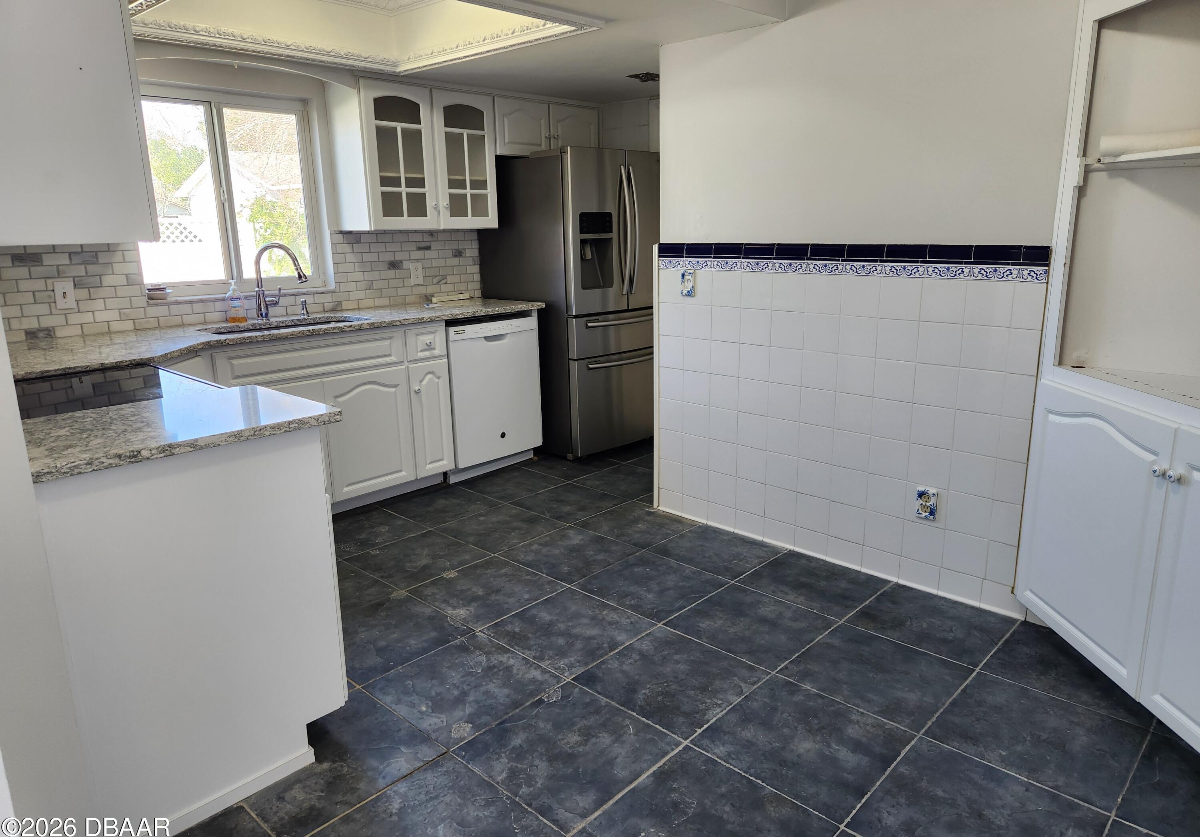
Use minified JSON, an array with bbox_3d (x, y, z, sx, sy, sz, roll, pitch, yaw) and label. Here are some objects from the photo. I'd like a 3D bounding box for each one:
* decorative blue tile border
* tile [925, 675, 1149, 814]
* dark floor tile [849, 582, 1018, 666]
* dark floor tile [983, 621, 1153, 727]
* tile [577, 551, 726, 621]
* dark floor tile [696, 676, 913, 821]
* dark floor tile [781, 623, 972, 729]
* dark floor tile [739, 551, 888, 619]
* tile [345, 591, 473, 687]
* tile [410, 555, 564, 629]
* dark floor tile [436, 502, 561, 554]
[{"bbox_3d":[0.851,-0.580,3.088,1.608,0.050,0.012,12,19,42],"label":"decorative blue tile border"},{"bbox_3d":[1.201,0.868,2.196,0.450,0.013,0.450,12,19,42],"label":"tile"},{"bbox_3d":[1.176,0.720,2.827,0.452,0.010,0.429,12,19,42],"label":"dark floor tile"},{"bbox_3d":[1.510,0.792,2.523,0.452,0.010,0.429,12,19,42],"label":"dark floor tile"},{"bbox_3d":[0.203,0.655,3.104,0.450,0.013,0.450,12,19,42],"label":"tile"},{"bbox_3d":[0.557,0.882,2.178,0.450,0.013,0.450,12,19,42],"label":"dark floor tile"},{"bbox_3d":[0.868,0.797,2.499,0.450,0.013,0.450,12,19,42],"label":"dark floor tile"},{"bbox_3d":[0.842,0.648,3.131,0.452,0.010,0.429,12,19,42],"label":"dark floor tile"},{"bbox_3d":[-0.750,0.754,2.764,0.450,0.013,0.450,12,19,42],"label":"tile"},{"bbox_3d":[-0.440,0.669,3.085,0.450,0.013,0.450,12,19,42],"label":"tile"},{"bbox_3d":[-0.464,0.514,3.726,0.452,0.010,0.452,12,19,42],"label":"dark floor tile"}]

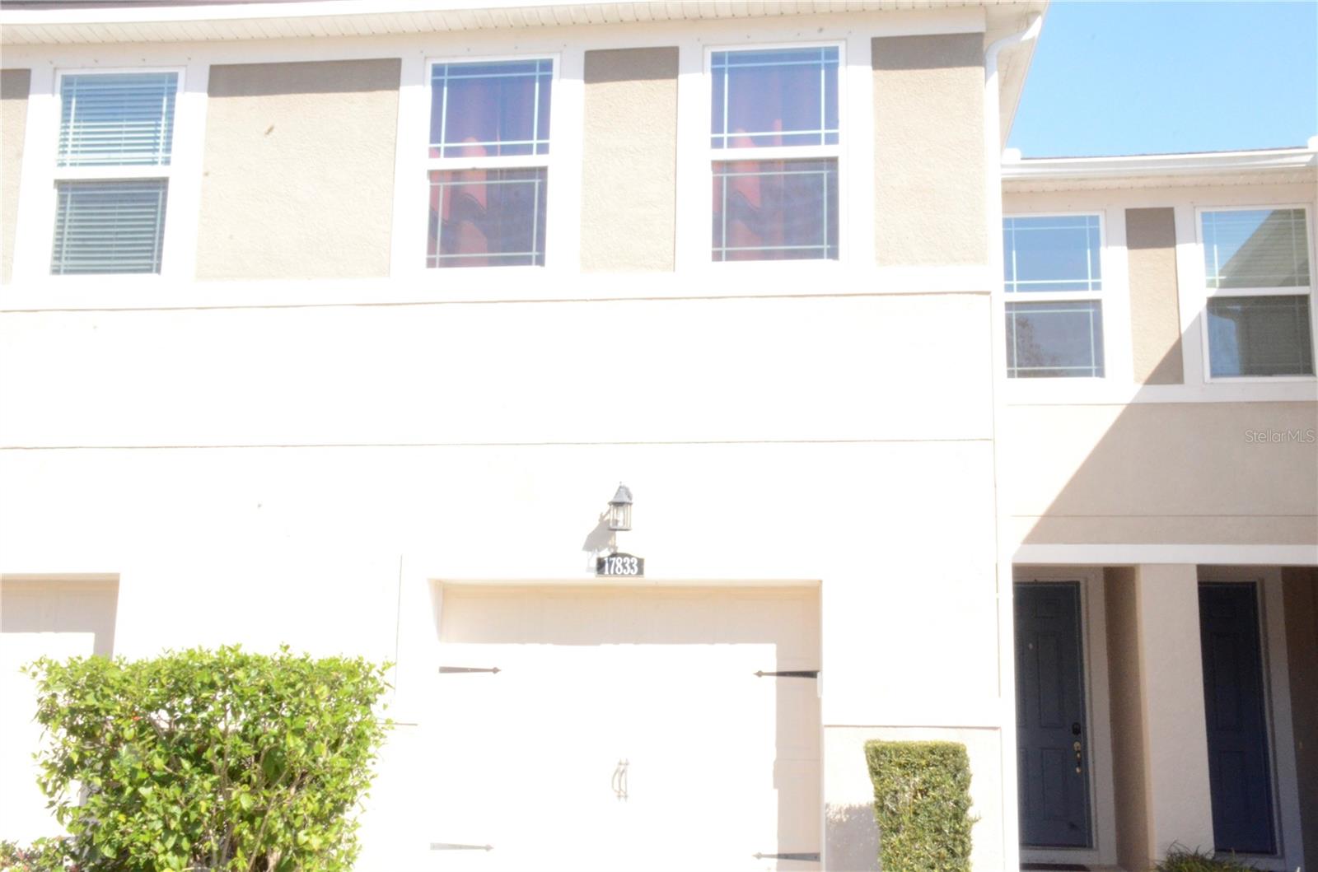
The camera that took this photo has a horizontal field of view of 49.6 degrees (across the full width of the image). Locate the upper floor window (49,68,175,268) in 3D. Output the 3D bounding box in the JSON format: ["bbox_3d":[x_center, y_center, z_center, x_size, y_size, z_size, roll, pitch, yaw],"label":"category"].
[{"bbox_3d":[-3.735,-1.803,9.780,0.858,1.477,0.100,-1,-11,7],"label":"upper floor window"}]

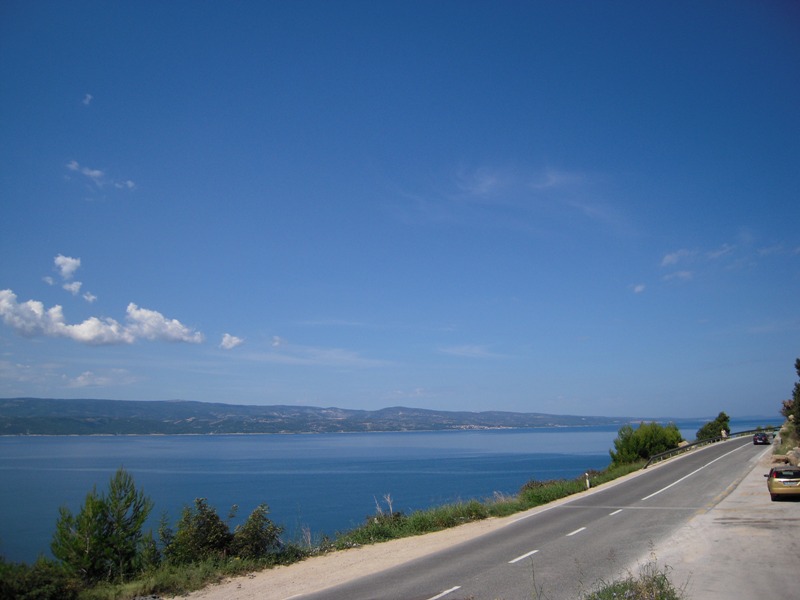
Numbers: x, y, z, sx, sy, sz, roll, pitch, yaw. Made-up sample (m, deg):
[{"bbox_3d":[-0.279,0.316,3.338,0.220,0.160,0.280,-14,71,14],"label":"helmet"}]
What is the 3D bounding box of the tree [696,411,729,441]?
[{"bbox_3d":[51.324,20.794,106.000,5.030,4.660,4.630,-6,-12,25],"label":"tree"}]

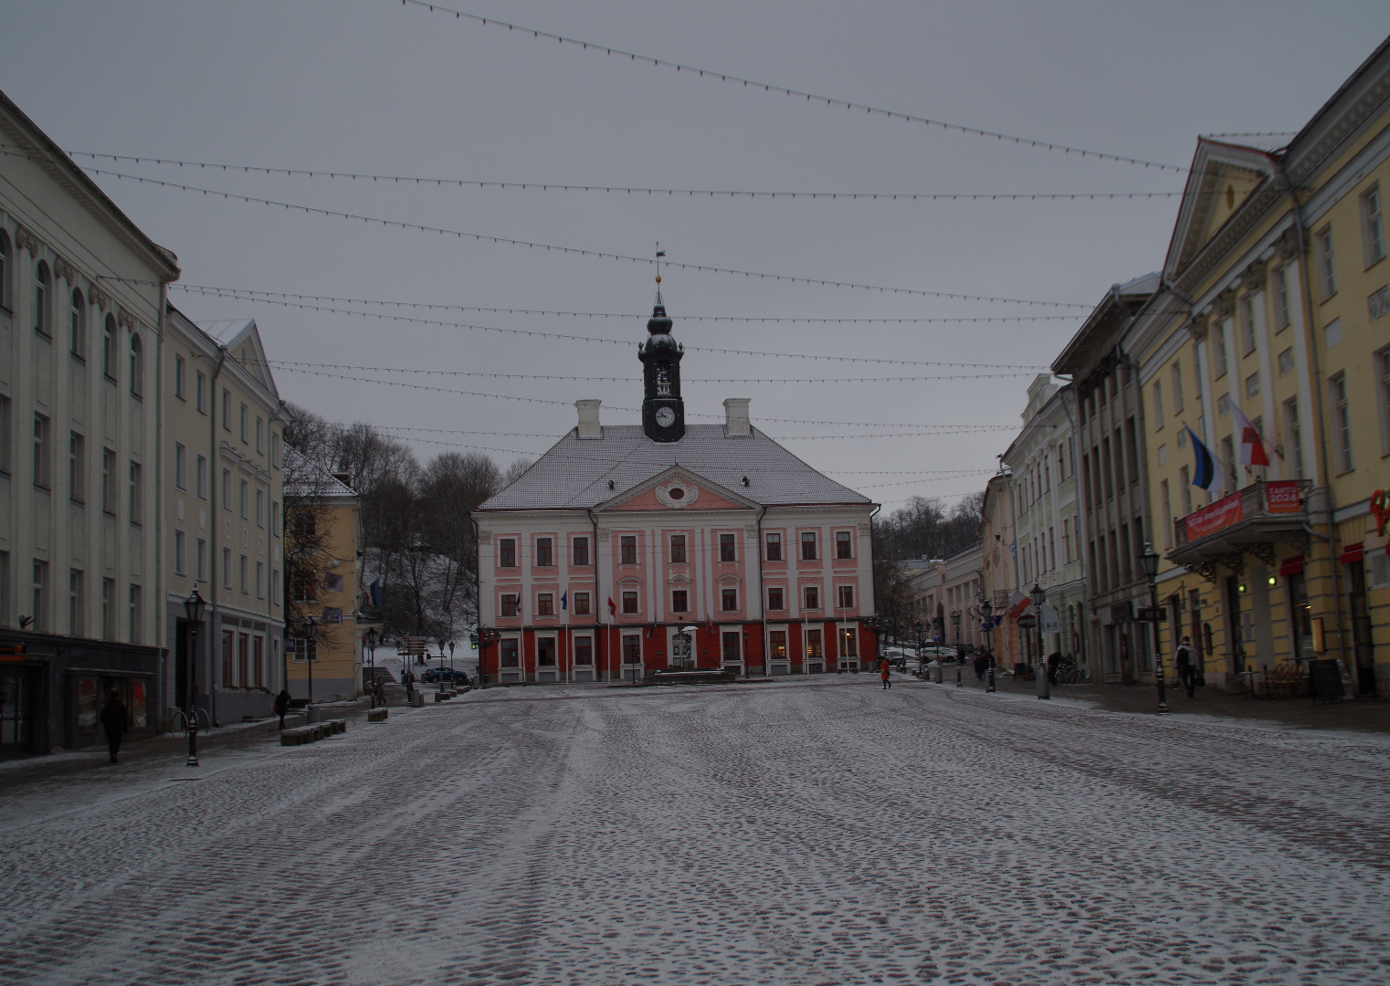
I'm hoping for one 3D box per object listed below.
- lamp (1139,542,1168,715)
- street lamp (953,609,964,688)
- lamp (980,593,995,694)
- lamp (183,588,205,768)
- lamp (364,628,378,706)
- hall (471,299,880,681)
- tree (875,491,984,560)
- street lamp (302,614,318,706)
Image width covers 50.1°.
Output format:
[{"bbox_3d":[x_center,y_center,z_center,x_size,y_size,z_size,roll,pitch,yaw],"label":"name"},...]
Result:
[{"bbox_3d":[11.091,3.246,35.832,0.480,4.100,0.480,-2,-8,0],"label":"lamp"},{"bbox_3d":[13.721,8.125,77.566,0.480,4.100,0.480,-2,-8,0],"label":"street lamp"},{"bbox_3d":[13.017,6.759,65.721,0.480,4.100,0.480,-2,-8,0],"label":"lamp"},{"bbox_3d":[-11.346,4.131,33.685,0.480,4.100,0.480,-2,-8,0],"label":"lamp"},{"bbox_3d":[-16.081,8.736,74.198,0.480,4.100,0.480,-2,-8,0],"label":"lamp"},{"bbox_3d":[-2.740,-1.039,137.476,35.000,36.726,19.000,-1,-8,-8],"label":"hall"},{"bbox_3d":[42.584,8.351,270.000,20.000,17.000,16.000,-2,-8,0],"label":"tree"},{"bbox_3d":[-14.424,6.637,55.757,0.480,4.100,0.480,-2,-8,0],"label":"street lamp"}]

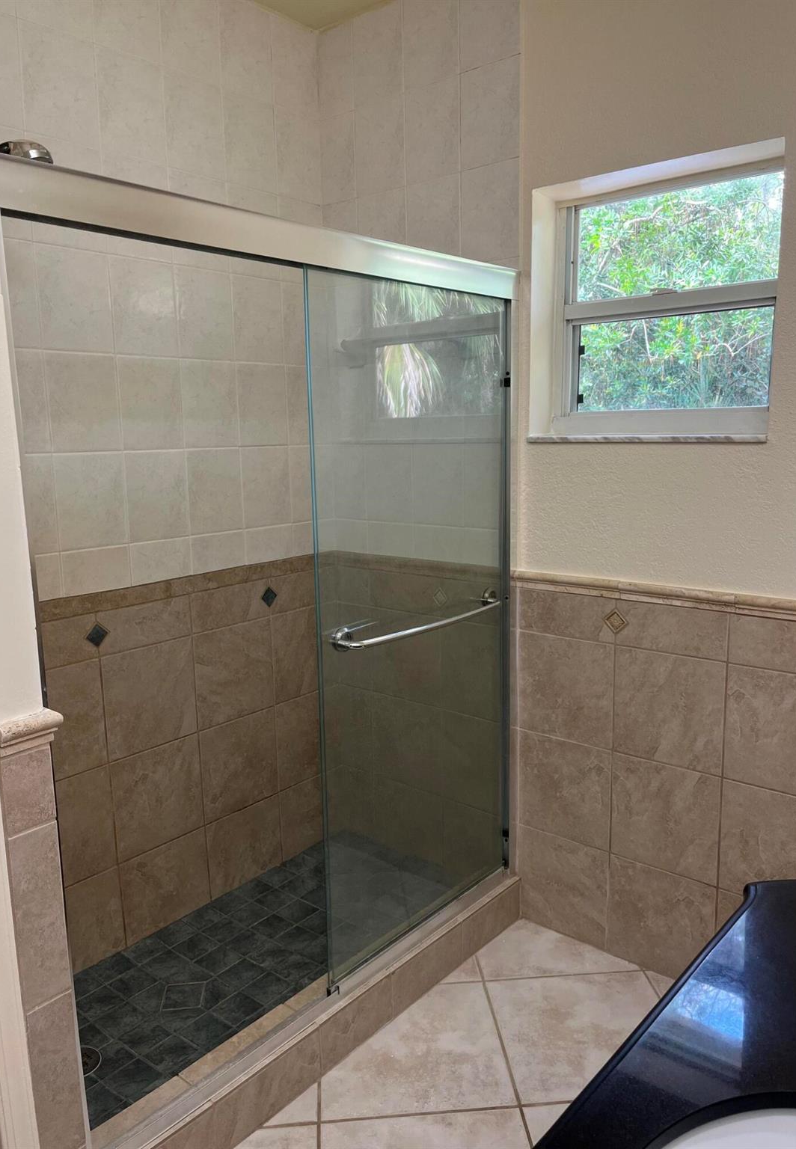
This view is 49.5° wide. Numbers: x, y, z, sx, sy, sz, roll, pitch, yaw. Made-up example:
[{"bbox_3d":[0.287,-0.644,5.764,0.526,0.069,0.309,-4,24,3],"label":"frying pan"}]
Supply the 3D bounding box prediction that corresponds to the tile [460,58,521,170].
[{"bbox_3d":[0.256,-1.282,2.407,0.198,0.256,0.010,7,12,40],"label":"tile"}]

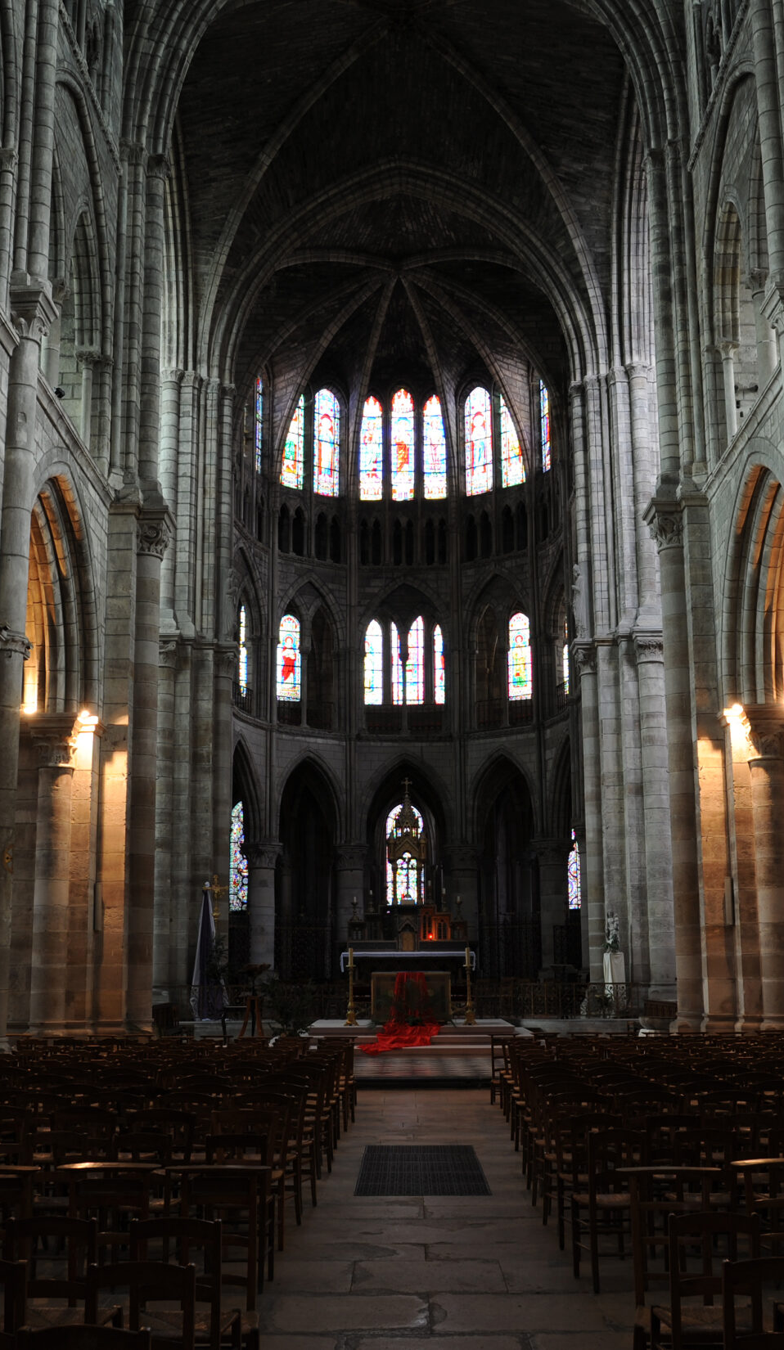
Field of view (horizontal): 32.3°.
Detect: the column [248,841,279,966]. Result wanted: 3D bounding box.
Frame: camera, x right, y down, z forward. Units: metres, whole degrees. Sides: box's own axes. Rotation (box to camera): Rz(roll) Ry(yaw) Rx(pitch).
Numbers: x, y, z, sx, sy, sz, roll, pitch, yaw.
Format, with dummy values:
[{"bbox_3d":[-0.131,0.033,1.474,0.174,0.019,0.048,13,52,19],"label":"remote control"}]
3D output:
[{"bbox_3d":[-3.948,7.308,41.831,1.050,4.253,1.050,0,-11,0],"label":"column"}]

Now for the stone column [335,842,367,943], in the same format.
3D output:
[{"bbox_3d":[-1.240,7.060,39.914,0.980,4.040,0.980,-1,-12,1],"label":"stone column"}]

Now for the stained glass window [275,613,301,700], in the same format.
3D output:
[{"bbox_3d":[-3.675,-0.619,48.214,1.000,3.273,0.200,5,-12,-26],"label":"stained glass window"}]

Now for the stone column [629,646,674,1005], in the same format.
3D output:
[{"bbox_3d":[7.053,3.650,35.922,1.000,9.600,1.000,0,-12,1],"label":"stone column"}]

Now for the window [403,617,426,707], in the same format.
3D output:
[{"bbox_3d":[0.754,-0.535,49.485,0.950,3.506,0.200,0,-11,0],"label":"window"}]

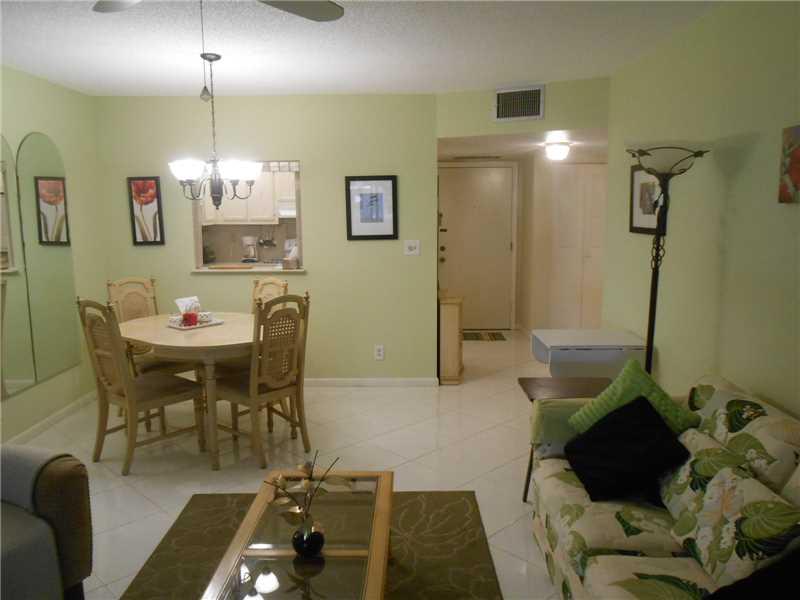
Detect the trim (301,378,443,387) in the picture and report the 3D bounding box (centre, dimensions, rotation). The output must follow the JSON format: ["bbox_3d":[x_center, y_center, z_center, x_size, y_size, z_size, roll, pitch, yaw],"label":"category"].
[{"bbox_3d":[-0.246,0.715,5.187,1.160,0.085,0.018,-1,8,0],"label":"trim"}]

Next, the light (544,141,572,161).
[{"bbox_3d":[1.454,-1.360,5.545,0.235,0.150,0.235,-1,8,0],"label":"light"}]

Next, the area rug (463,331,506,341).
[{"bbox_3d":[0.899,0.438,7.272,0.740,0.012,0.470,-1,8,0],"label":"area rug"}]

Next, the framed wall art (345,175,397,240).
[{"bbox_3d":[-0.226,-0.749,4.928,0.417,0.519,0.026,0,9,1],"label":"framed wall art"}]

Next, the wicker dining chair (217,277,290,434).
[{"bbox_3d":[-1.103,0.387,4.258,0.470,1.025,0.560,6,11,39],"label":"wicker dining chair"}]

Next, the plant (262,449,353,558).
[{"bbox_3d":[-0.305,0.662,2.006,0.290,0.335,0.230,-1,8,0],"label":"plant"}]

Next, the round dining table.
[{"bbox_3d":[-1.250,0.548,4.011,1.300,0.755,1.040,7,12,42],"label":"round dining table"}]

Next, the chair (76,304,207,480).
[{"bbox_3d":[-1.579,0.468,3.675,0.480,1.020,0.560,6,11,36],"label":"chair"}]

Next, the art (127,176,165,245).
[{"bbox_3d":[-2.104,-0.730,4.967,0.270,0.555,0.030,-1,8,0],"label":"art"}]

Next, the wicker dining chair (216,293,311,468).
[{"bbox_3d":[-0.864,0.450,3.751,0.560,1.020,0.480,8,12,43],"label":"wicker dining chair"}]

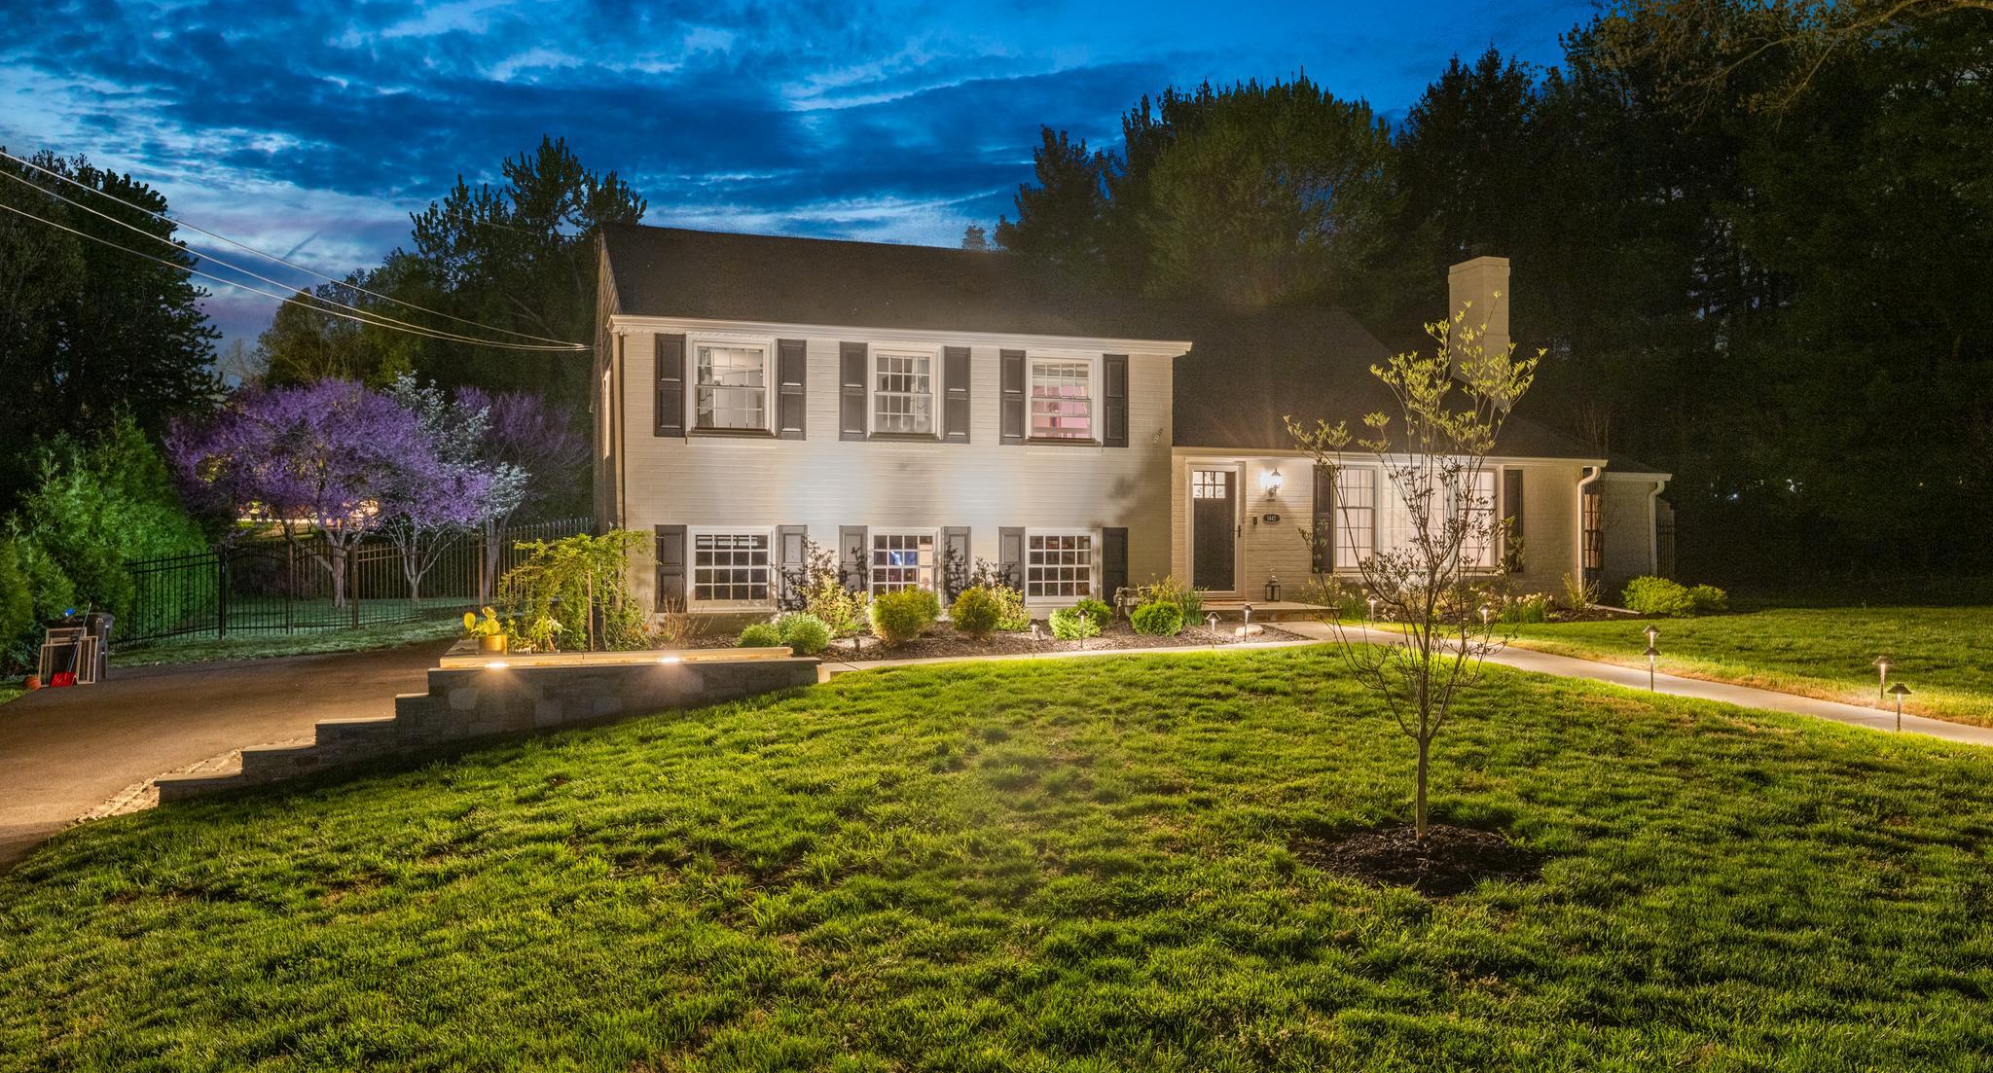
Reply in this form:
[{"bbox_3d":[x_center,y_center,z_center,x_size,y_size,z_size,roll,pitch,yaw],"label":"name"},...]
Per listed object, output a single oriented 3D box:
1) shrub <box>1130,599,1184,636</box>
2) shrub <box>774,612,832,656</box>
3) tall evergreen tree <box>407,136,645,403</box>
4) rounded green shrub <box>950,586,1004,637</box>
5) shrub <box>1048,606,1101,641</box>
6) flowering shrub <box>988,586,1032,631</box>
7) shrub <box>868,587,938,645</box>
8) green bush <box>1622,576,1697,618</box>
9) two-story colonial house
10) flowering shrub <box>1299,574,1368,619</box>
[{"bbox_3d":[2.065,1.042,17.100,0.702,0.481,0.660,0,-1,0],"label":"shrub"},{"bbox_3d":[-2.175,1.092,14.900,0.664,0.507,0.650,0,-1,-18],"label":"shrub"},{"bbox_3d":[-14.870,-5.450,42.000,7.500,14.300,7.200,0,-1,-18],"label":"tall evergreen tree"},{"bbox_3d":[-0.242,0.938,16.500,0.658,0.638,0.640,0,-1,0],"label":"rounded green shrub"},{"bbox_3d":[0.967,1.083,16.500,0.638,0.426,0.620,0,-1,0],"label":"shrub"},{"bbox_3d":[0.149,0.927,17.000,0.598,0.578,0.600,0,-1,0],"label":"flowering shrub"},{"bbox_3d":[-1.109,0.951,15.900,0.820,0.671,0.780,0,-1,0],"label":"shrub"},{"bbox_3d":[10.737,0.970,21.500,1.235,0.680,1.100,0,-1,-18],"label":"green bush"},{"bbox_3d":[2.740,-1.910,23.730,19.300,6.200,9.800,0,-1,-18],"label":"two-story colonial house"},{"bbox_3d":[4.975,0.885,19.600,1.011,0.666,0.850,0,-1,-18],"label":"flowering shrub"}]

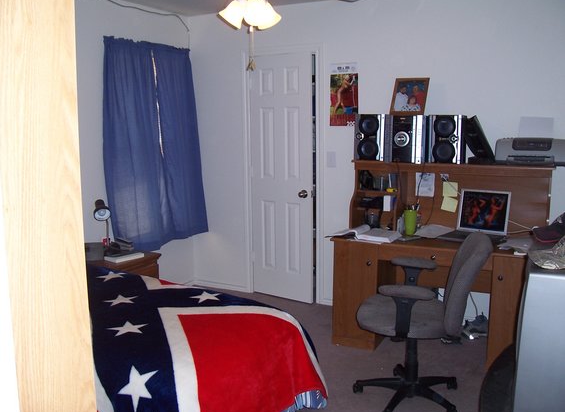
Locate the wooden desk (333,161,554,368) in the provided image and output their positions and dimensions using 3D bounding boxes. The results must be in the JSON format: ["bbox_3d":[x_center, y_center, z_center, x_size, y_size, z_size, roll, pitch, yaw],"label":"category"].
[{"bbox_3d":[1.042,0.344,3.699,1.295,1.230,0.650,4,10,27],"label":"wooden desk"}]

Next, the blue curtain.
[{"bbox_3d":[-1.000,-0.457,4.434,0.140,1.610,1.050,4,10,27],"label":"blue curtain"}]

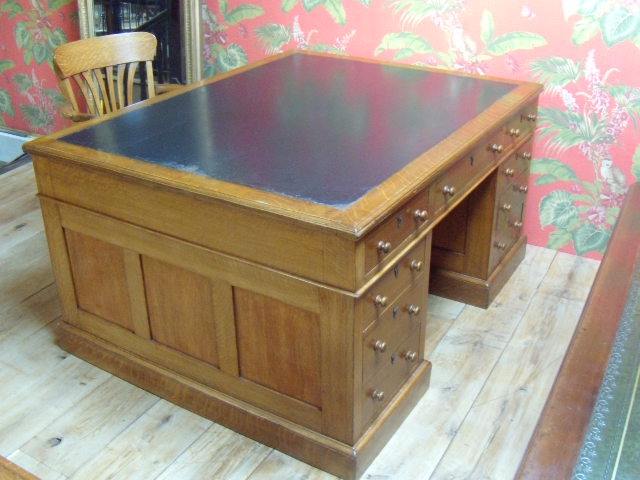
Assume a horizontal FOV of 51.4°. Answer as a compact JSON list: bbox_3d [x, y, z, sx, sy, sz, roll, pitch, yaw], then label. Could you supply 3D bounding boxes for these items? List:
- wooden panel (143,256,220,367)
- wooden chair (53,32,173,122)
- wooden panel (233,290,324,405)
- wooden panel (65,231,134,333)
[{"bbox_3d":[-0.419,0.214,2.022,0.286,0.314,0.020,15,31,29],"label":"wooden panel"},{"bbox_3d":[-0.779,-0.422,3.058,0.570,0.903,0.600,23,35,39],"label":"wooden chair"},{"bbox_3d":[-0.115,0.296,1.847,0.287,0.314,0.020,15,31,29],"label":"wooden panel"},{"bbox_3d":[-0.721,0.132,2.195,0.290,0.314,0.020,15,31,29],"label":"wooden panel"}]

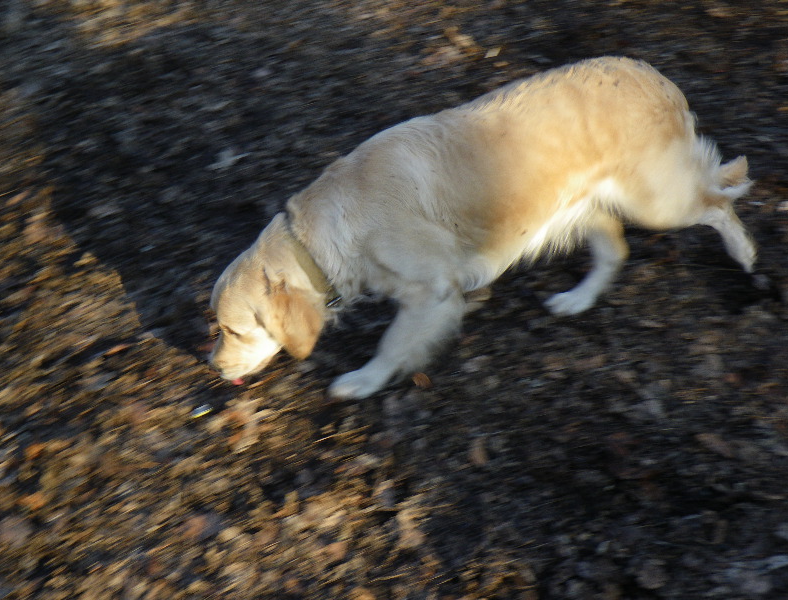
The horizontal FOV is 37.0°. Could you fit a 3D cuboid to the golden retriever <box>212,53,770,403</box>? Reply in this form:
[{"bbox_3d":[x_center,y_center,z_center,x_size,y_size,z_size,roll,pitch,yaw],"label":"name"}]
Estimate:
[{"bbox_3d":[0.183,-0.166,2.172,1.110,0.540,0.320,-14,40,-14],"label":"golden retriever"}]

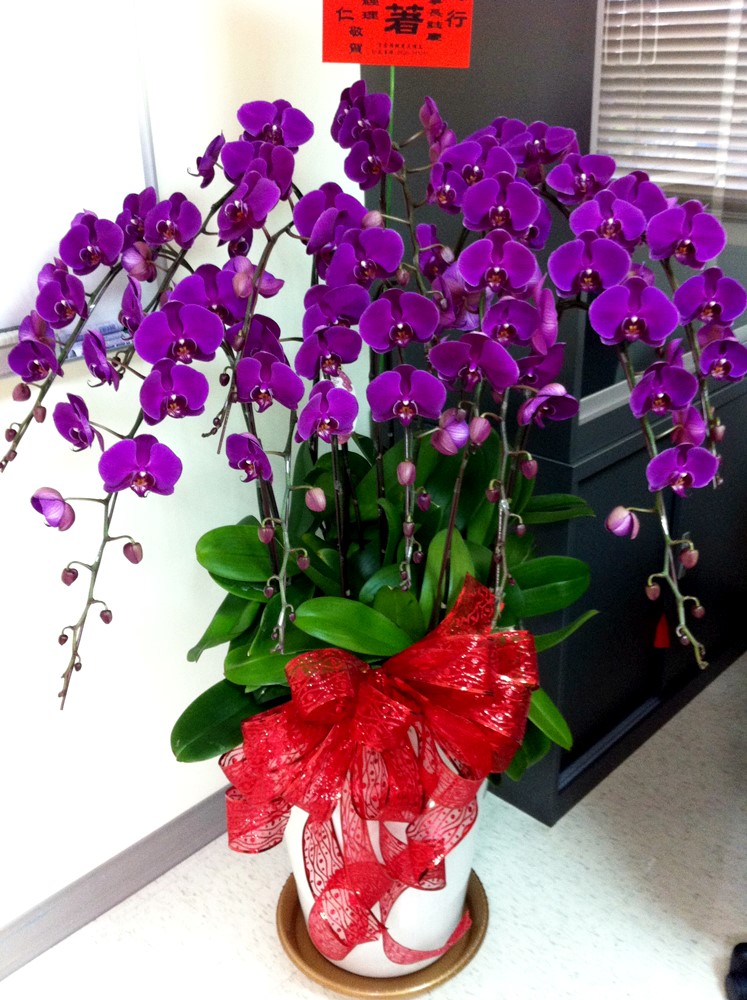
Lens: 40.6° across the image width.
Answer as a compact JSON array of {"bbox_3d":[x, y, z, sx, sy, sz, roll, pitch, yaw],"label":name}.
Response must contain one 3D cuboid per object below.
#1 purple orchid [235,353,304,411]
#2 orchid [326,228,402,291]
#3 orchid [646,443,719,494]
[{"bbox_3d":[-0.120,-0.137,1.170,0.088,0.072,0.040,17,32,19],"label":"purple orchid"},{"bbox_3d":[-0.011,-0.283,1.180,0.092,0.072,0.040,-18,23,8],"label":"orchid"},{"bbox_3d":[0.392,-0.037,1.280,0.088,0.060,0.042,2,29,14],"label":"orchid"}]

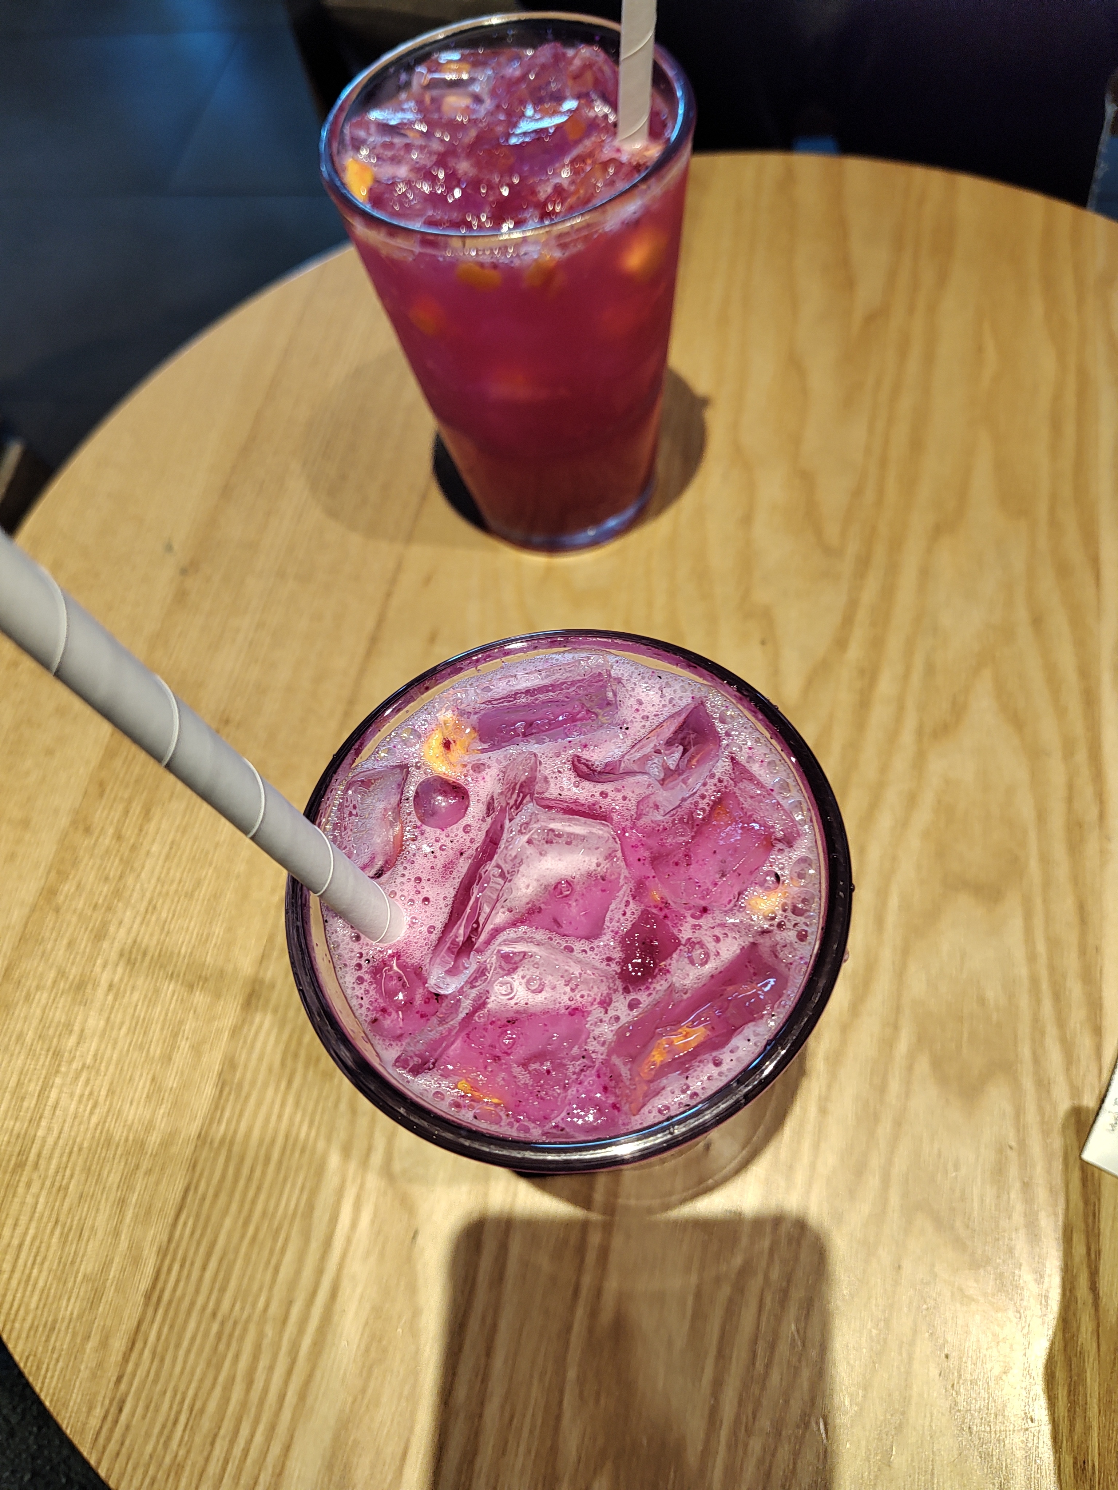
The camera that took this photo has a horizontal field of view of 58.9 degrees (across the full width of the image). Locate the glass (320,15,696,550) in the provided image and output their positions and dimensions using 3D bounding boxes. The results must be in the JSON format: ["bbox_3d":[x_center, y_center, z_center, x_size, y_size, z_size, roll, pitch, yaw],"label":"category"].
[{"bbox_3d":[-0.006,-0.121,0.294,0.091,0.128,0.091,0,63,7],"label":"glass"}]

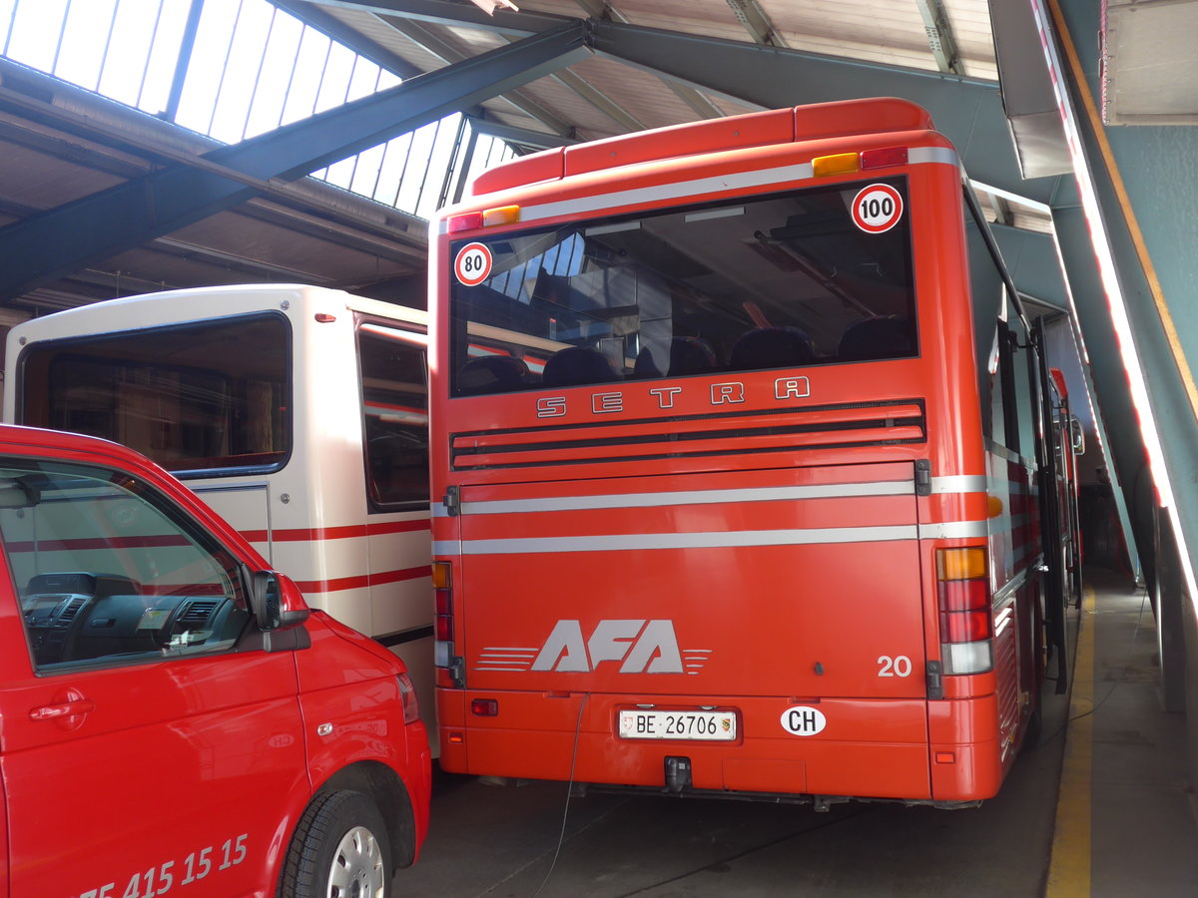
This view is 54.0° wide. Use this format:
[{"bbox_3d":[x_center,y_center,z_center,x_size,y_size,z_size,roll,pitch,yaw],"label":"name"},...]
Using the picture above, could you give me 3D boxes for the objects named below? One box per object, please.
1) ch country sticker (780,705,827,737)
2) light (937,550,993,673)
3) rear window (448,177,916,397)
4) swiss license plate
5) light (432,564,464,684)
[{"bbox_3d":[0.804,1.069,4.616,0.180,0.116,0.008,-4,-4,23],"label":"ch country sticker"},{"bbox_3d":[1.385,0.614,4.473,0.170,0.470,0.130,-4,-4,23],"label":"light"},{"bbox_3d":[0.272,-0.652,4.984,2.091,0.732,0.060,-4,-7,23],"label":"rear window"},{"bbox_3d":[0.321,1.138,4.835,0.510,0.113,0.015,-4,-4,23],"label":"swiss license plate"},{"bbox_3d":[-0.702,0.754,5.346,0.170,0.475,0.130,-4,-4,23],"label":"light"}]

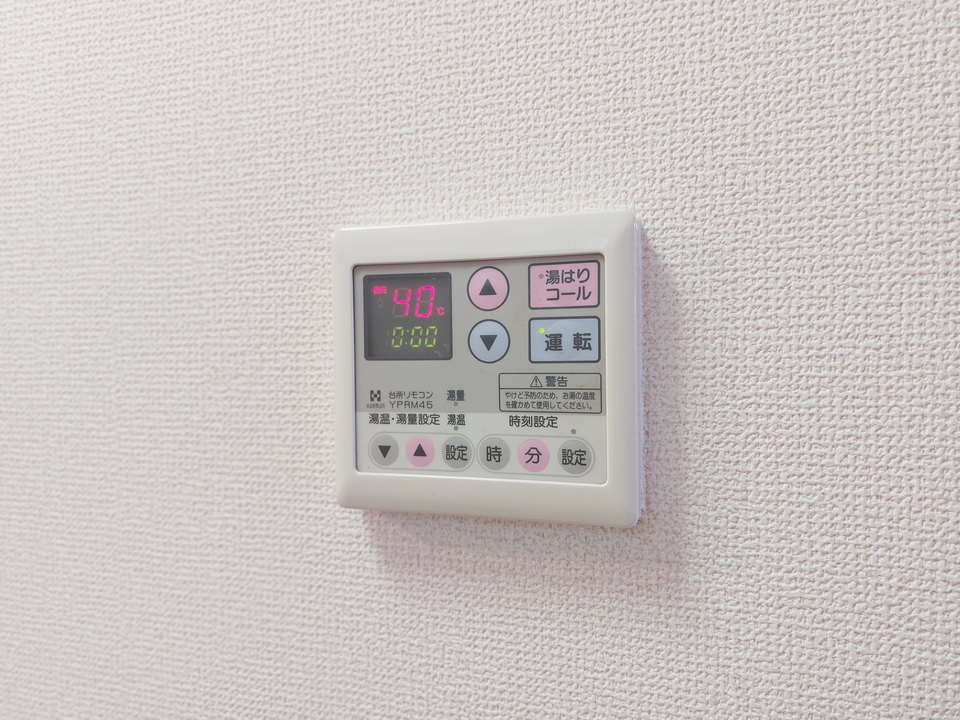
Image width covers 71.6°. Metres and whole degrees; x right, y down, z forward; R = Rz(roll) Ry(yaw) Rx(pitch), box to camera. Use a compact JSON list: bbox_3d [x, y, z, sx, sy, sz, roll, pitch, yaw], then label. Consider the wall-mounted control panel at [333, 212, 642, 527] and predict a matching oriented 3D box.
[{"bbox_3d":[0.000,0.004,0.277,0.130,0.121,0.020,-1,1,17],"label":"wall-mounted control panel"}]

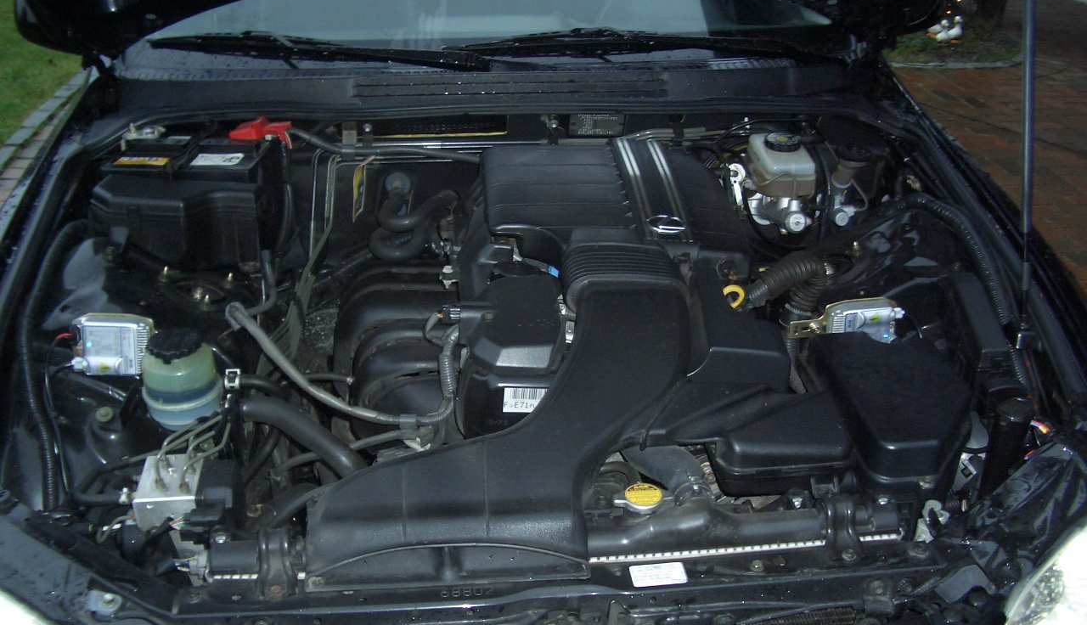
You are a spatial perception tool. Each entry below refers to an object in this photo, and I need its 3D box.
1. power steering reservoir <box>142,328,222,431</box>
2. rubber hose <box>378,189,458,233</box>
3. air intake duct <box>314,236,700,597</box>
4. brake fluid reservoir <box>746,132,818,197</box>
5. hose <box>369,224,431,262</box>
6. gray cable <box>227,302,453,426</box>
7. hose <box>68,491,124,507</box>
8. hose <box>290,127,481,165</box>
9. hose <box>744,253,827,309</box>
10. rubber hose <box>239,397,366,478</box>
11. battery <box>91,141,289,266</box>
[{"bbox_3d":[-0.431,0.079,1.320,0.090,0.095,0.090,-3,30,-5],"label":"power steering reservoir"},{"bbox_3d":[-0.192,-0.157,1.690,0.120,0.045,0.085,-3,30,-5],"label":"rubber hose"},{"bbox_3d":[-0.035,0.090,1.220,0.430,0.180,0.400,-3,30,-5],"label":"air intake duct"},{"bbox_3d":[0.369,-0.232,1.715,0.096,0.080,0.100,-3,30,-5],"label":"brake fluid reservoir"},{"bbox_3d":[-0.215,-0.105,1.660,0.092,0.042,0.070,-3,30,-5],"label":"hose"},{"bbox_3d":[-0.236,0.056,1.340,0.285,0.080,0.210,-3,30,-5],"label":"gray cable"},{"bbox_3d":[-0.520,0.217,1.280,0.063,0.020,0.020,-3,30,-5],"label":"hose"},{"bbox_3d":[-0.248,-0.263,1.740,0.300,0.050,0.050,-3,30,-5],"label":"hose"},{"bbox_3d":[0.330,-0.046,1.510,0.110,0.060,0.075,-3,30,-5],"label":"hose"},{"bbox_3d":[-0.287,0.145,1.305,0.185,0.055,0.045,18,34,28],"label":"rubber hose"},{"bbox_3d":[-0.548,-0.167,1.730,0.248,0.190,0.180,-3,30,-5],"label":"battery"}]

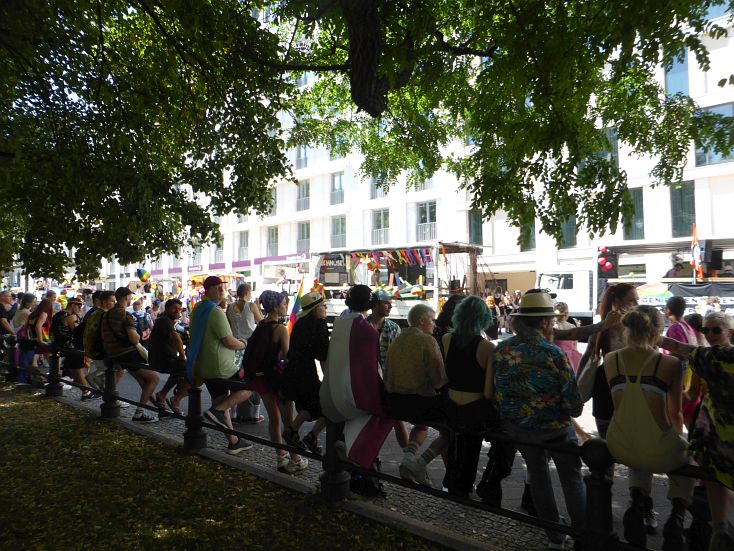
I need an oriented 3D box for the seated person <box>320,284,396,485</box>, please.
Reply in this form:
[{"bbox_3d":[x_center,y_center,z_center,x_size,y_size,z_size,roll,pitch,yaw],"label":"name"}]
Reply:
[{"bbox_3d":[-0.056,0.832,3.780,0.520,1.500,0.600,-3,-4,35],"label":"seated person"}]

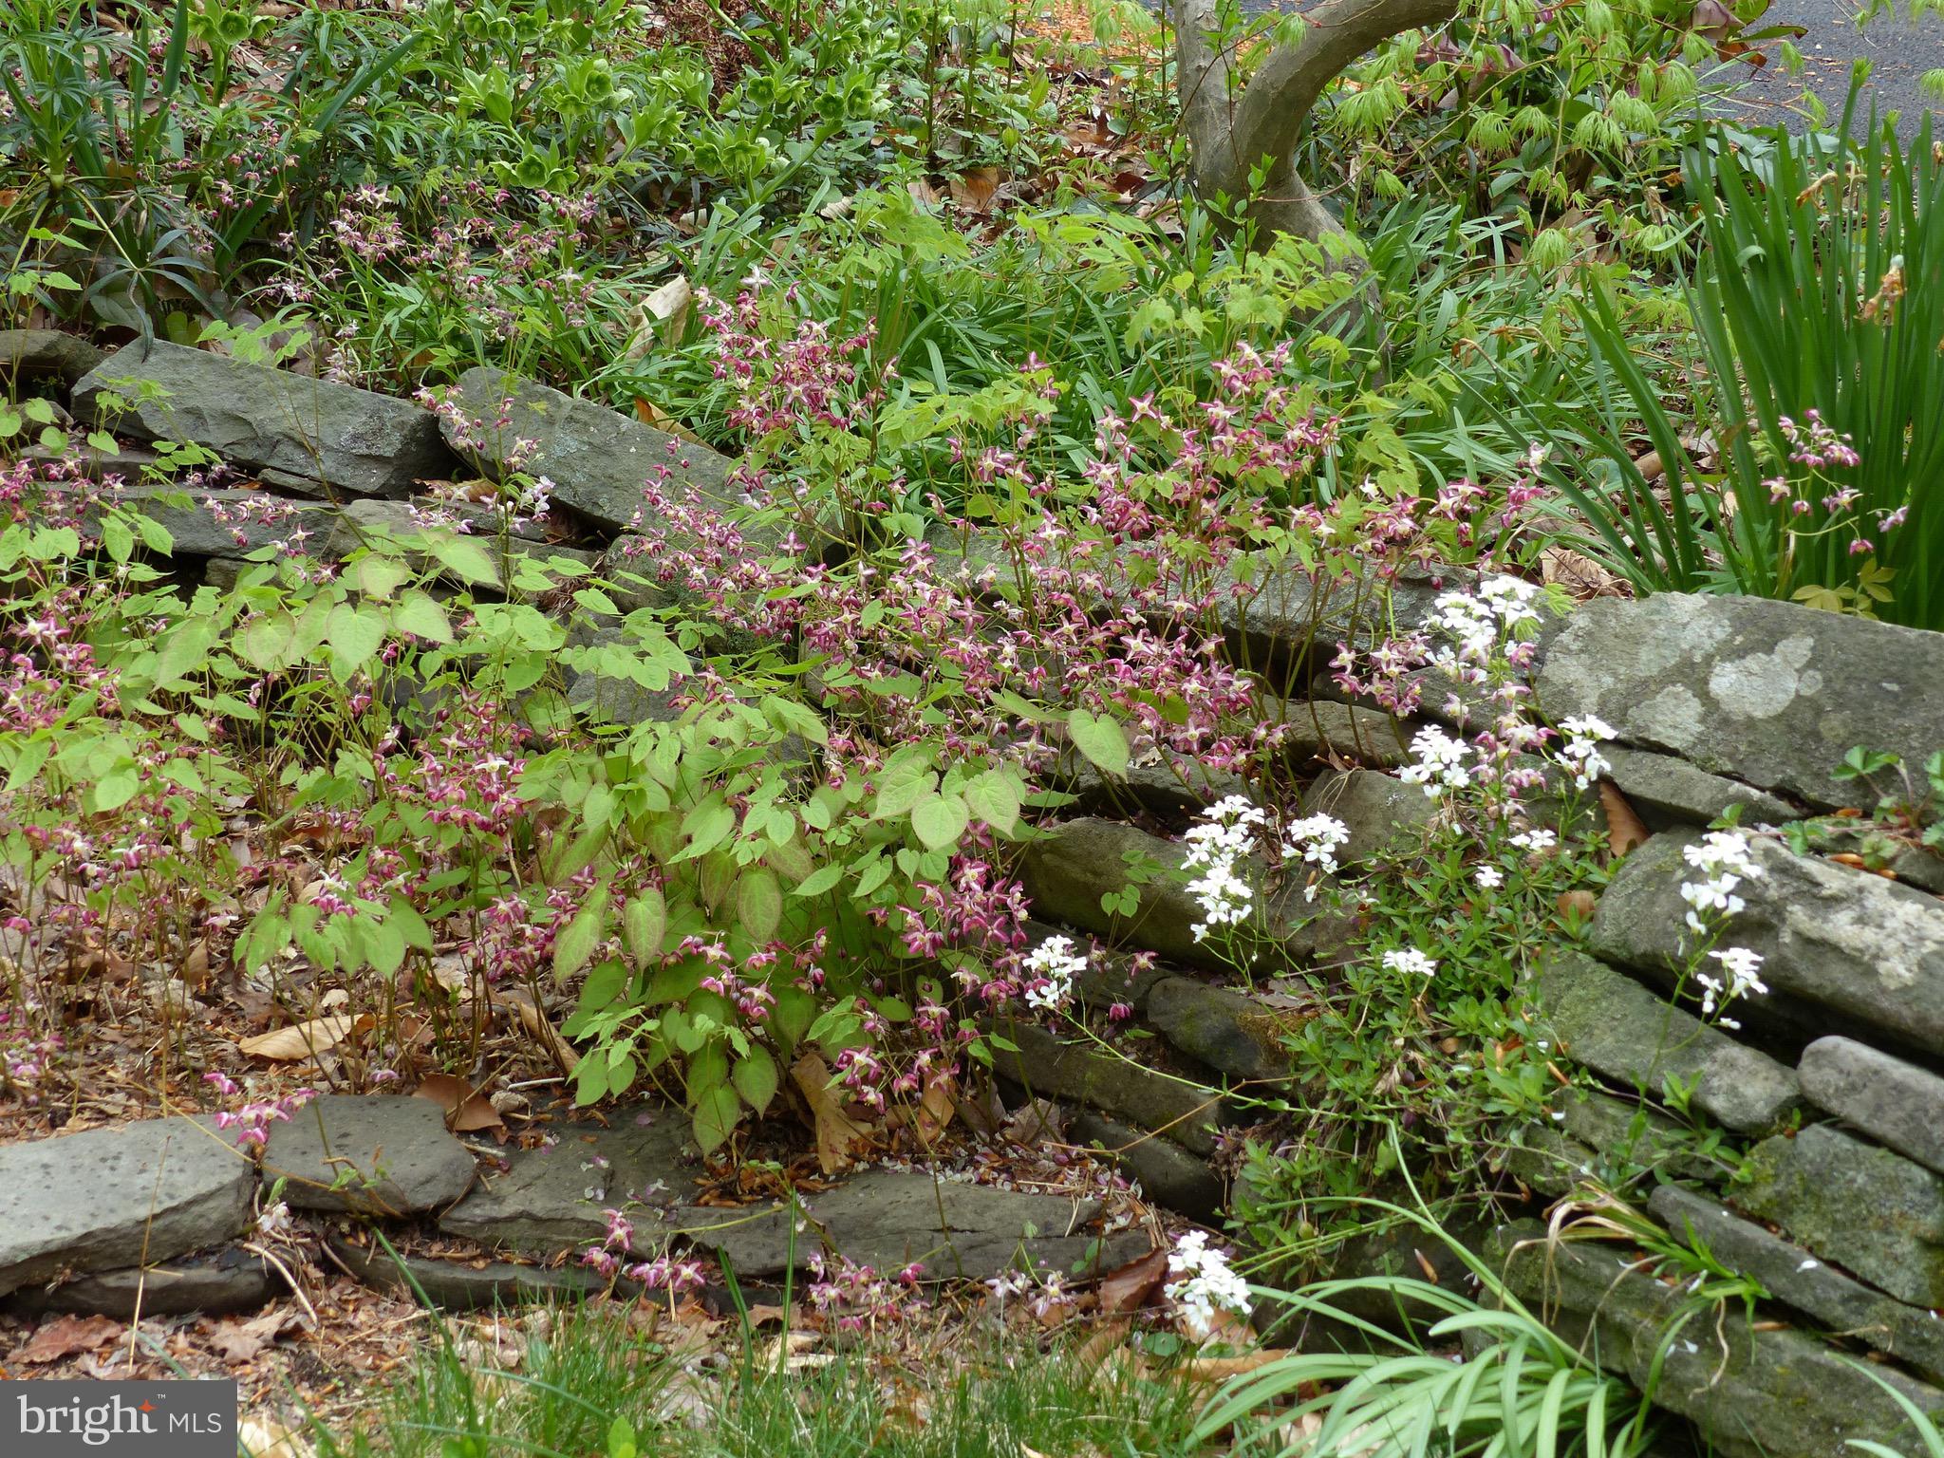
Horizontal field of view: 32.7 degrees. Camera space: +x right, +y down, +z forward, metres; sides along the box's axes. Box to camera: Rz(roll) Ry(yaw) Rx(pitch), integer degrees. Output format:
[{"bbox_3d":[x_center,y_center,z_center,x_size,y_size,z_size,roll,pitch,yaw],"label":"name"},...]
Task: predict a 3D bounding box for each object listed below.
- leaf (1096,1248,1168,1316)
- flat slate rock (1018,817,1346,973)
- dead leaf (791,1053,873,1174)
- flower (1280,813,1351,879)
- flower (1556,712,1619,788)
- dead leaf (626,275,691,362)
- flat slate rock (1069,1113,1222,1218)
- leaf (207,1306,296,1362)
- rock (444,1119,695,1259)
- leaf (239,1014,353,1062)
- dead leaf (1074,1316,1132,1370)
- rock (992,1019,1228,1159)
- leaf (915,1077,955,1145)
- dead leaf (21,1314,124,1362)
[{"bbox_3d":[0.117,0.401,2.410,0.051,0.043,0.036,-8,23,-18],"label":"leaf"},{"bbox_3d":[0.172,0.124,2.585,0.268,0.074,0.134,17,28,37],"label":"flat slate rock"},{"bbox_3d":[-0.118,0.324,2.790,0.065,0.100,0.030,0,-10,0],"label":"dead leaf"},{"bbox_3d":[0.296,0.101,2.850,0.057,0.045,0.050,0,40,0],"label":"flower"},{"bbox_3d":[0.424,0.015,2.287,0.043,0.051,0.041,0,22,0],"label":"flower"},{"bbox_3d":[-0.348,-0.458,3.680,0.070,0.095,0.030,7,-14,19],"label":"dead leaf"},{"bbox_3d":[0.139,0.330,2.534,0.129,0.051,0.098,17,28,37],"label":"flat slate rock"},{"bbox_3d":[-0.523,0.441,2.410,0.062,0.018,0.046,-6,23,-14],"label":"leaf"},{"bbox_3d":[-0.338,0.380,2.760,0.200,0.040,0.170,-2,20,-5],"label":"rock"},{"bbox_3d":[-0.597,0.273,2.930,0.100,0.020,0.050,-3,32,-9],"label":"leaf"},{"bbox_3d":[0.094,0.444,2.400,0.041,0.027,0.037,-8,23,-18],"label":"dead leaf"},{"bbox_3d":[0.134,0.296,2.880,0.245,0.055,0.100,16,25,37],"label":"rock"},{"bbox_3d":[-0.029,0.290,2.513,0.033,0.051,0.031,0,22,0],"label":"leaf"},{"bbox_3d":[-0.652,0.441,2.400,0.070,0.017,0.043,-10,24,-23],"label":"dead leaf"}]

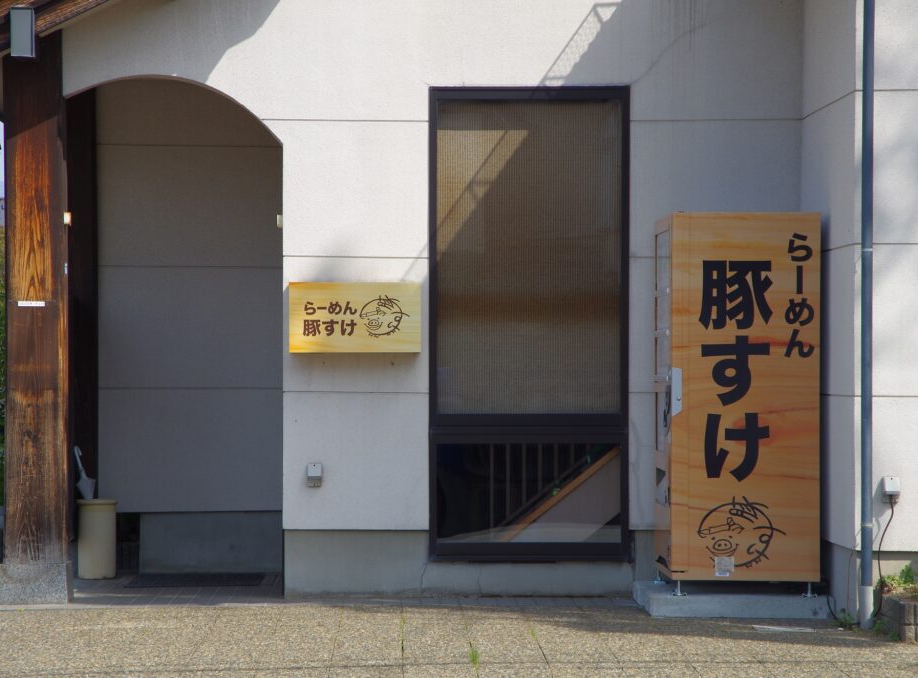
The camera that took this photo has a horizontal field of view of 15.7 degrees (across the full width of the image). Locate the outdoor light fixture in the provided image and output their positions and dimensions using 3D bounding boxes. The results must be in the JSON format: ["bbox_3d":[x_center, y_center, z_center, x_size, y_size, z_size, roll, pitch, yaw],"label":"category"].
[{"bbox_3d":[-2.142,-1.503,16.335,0.107,0.242,0.170,0,0,-1],"label":"outdoor light fixture"}]

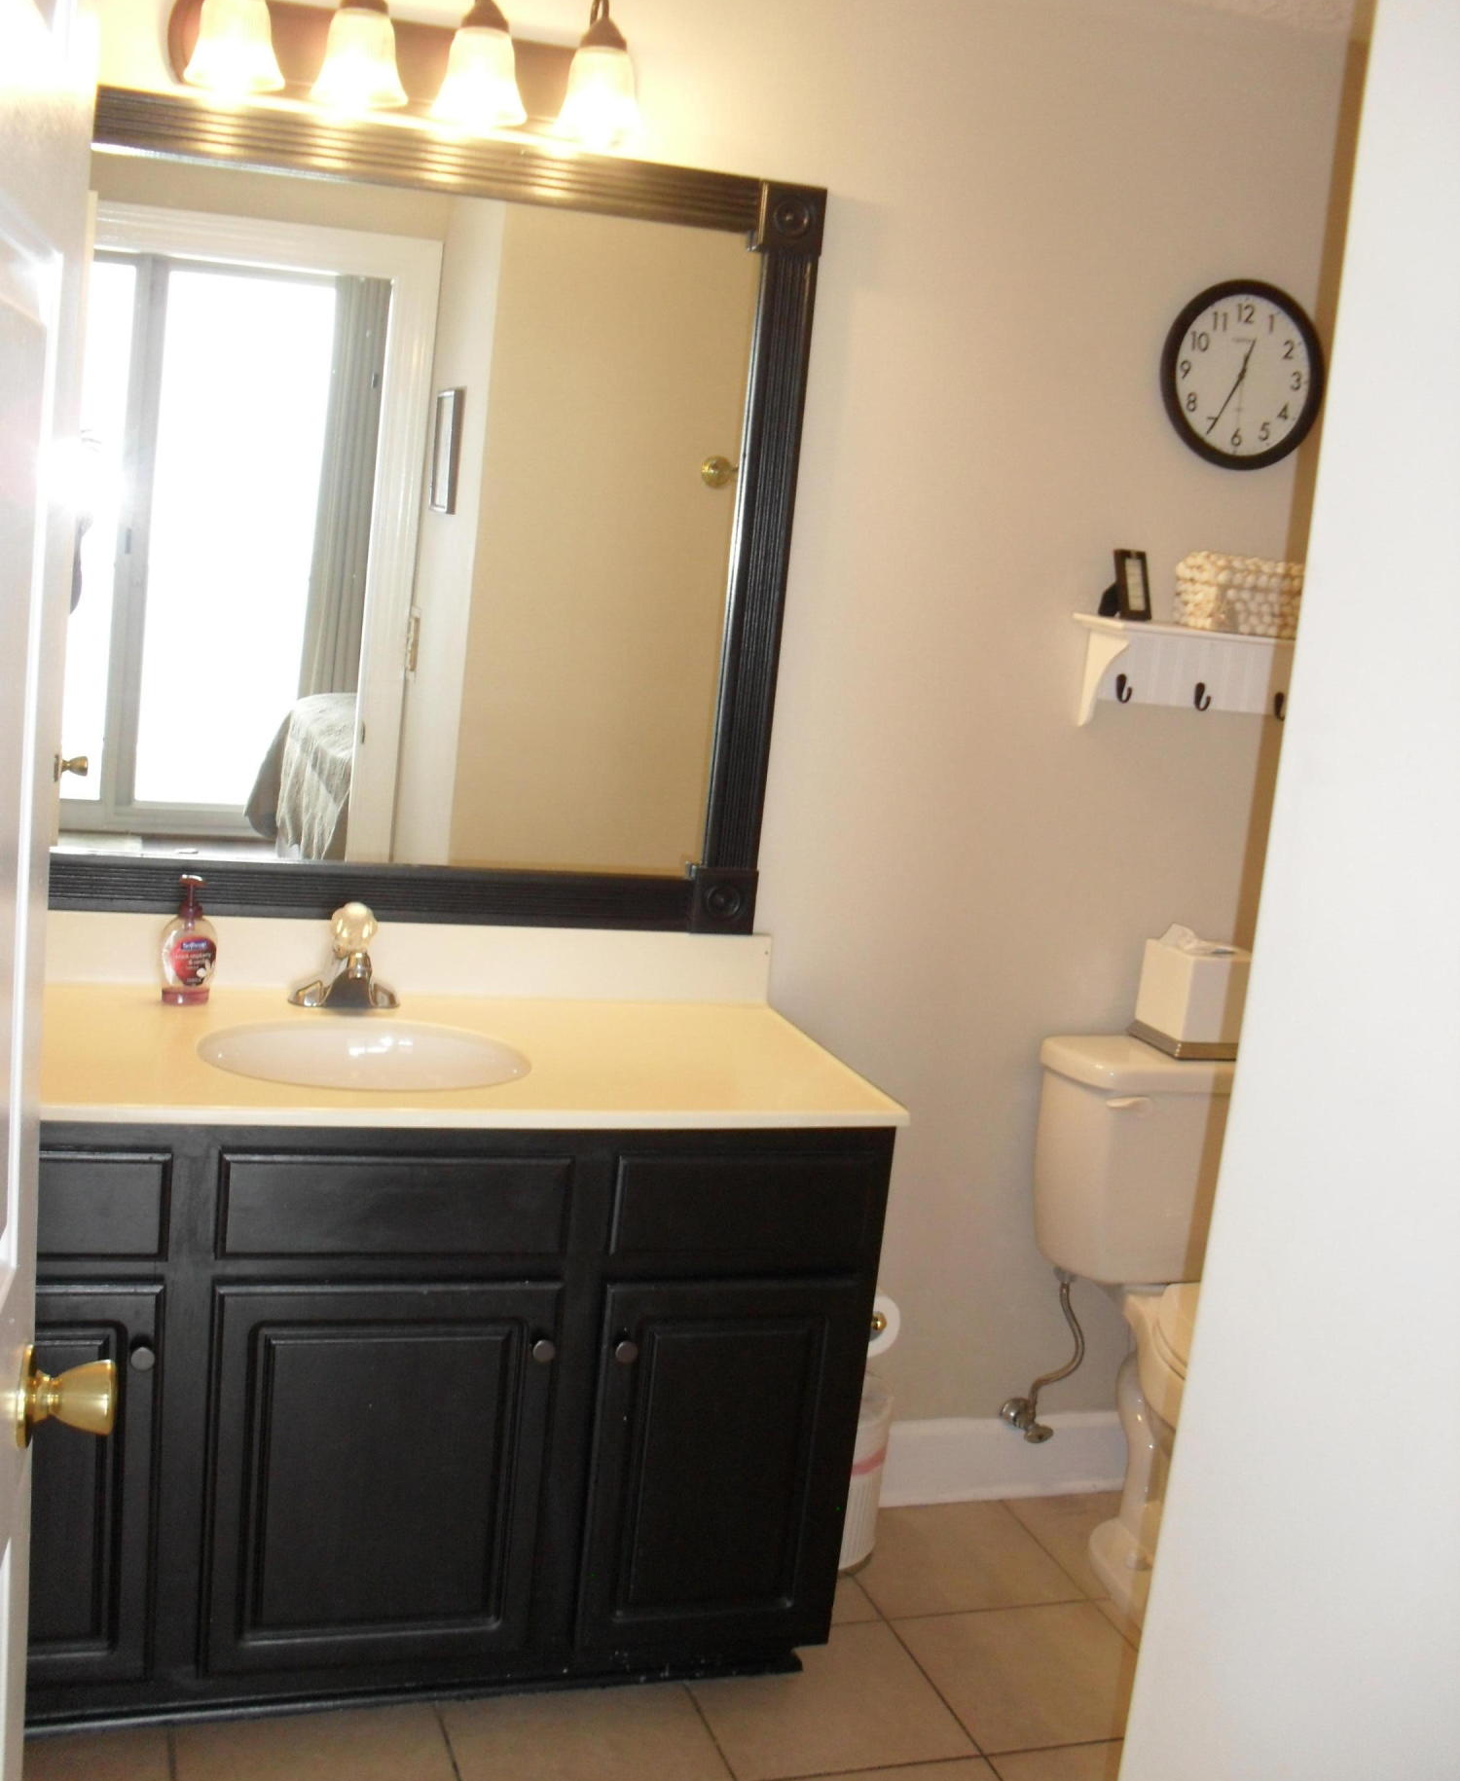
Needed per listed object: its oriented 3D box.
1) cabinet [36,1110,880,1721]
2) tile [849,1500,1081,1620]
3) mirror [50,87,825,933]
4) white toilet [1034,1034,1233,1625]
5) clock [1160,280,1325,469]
[{"bbox_3d":[-0.491,0.592,2.509,1.203,0.784,0.538,2,10,-18],"label":"cabinet"},{"bbox_3d":[0.336,1.023,3.017,0.330,0.010,0.325,2,11,-18],"label":"tile"},{"bbox_3d":[-0.459,-0.468,2.592,1.140,1.041,0.025,2,11,-18],"label":"mirror"},{"bbox_3d":[0.751,0.669,2.819,0.430,0.770,0.710,2,10,-18],"label":"white toilet"},{"bbox_3d":[0.756,-0.766,2.922,0.281,0.281,0.040,2,11,-18],"label":"clock"}]

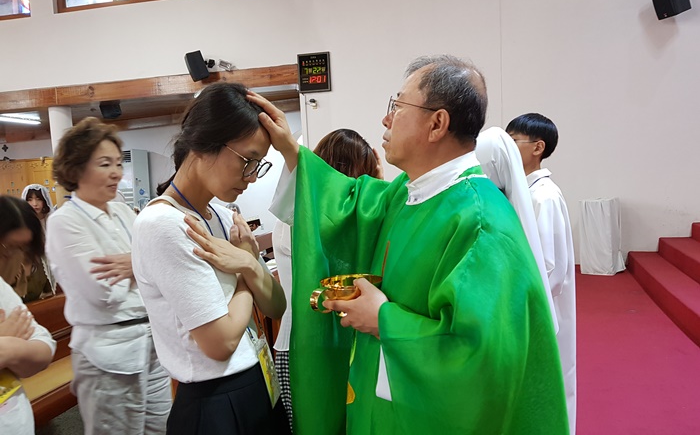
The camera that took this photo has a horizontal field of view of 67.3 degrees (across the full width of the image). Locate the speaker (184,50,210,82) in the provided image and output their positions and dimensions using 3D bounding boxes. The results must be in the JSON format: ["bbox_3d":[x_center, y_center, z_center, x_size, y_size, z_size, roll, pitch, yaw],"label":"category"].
[{"bbox_3d":[-2.091,-2.070,7.200,0.210,0.355,0.205,-21,12,-20],"label":"speaker"}]

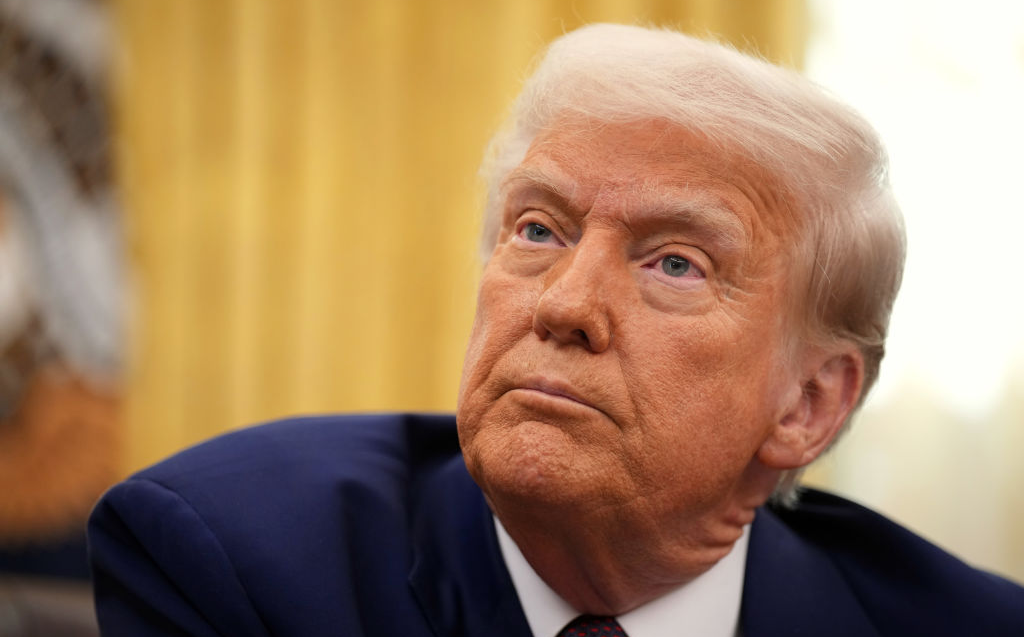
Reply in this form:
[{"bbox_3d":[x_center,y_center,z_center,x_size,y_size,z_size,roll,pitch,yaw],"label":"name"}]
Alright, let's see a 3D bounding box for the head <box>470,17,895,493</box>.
[{"bbox_3d":[0.065,-0.006,2.140,0.182,0.247,0.222,12,-14,23],"label":"head"}]

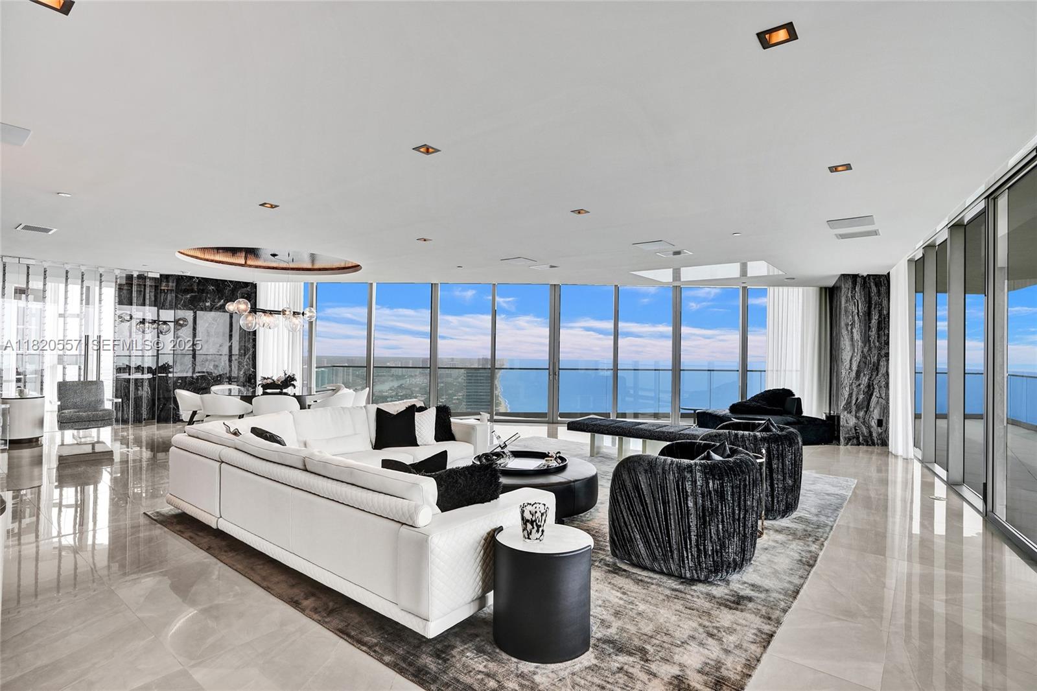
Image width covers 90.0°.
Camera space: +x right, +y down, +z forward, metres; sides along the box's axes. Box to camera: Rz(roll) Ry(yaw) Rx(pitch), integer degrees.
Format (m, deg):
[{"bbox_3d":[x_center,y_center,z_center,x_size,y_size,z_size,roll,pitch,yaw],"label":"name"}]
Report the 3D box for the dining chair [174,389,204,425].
[{"bbox_3d":[-4.756,1.058,7.678,0.620,0.780,0.600,0,-1,39],"label":"dining chair"}]

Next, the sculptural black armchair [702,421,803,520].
[{"bbox_3d":[2.174,1.151,4.918,0.875,0.740,0.870,1,0,38],"label":"sculptural black armchair"}]

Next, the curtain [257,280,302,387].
[{"bbox_3d":[-4.762,0.089,10.359,0.980,2.690,0.150,1,0,3],"label":"curtain"}]

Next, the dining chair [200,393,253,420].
[{"bbox_3d":[-4.037,1.045,7.113,0.610,0.780,0.590,1,0,20],"label":"dining chair"}]

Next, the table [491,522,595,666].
[{"bbox_3d":[0.125,1.219,2.646,0.500,0.500,0.520,1,-1,0],"label":"table"}]

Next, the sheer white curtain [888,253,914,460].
[{"bbox_3d":[5.657,0.218,7.699,0.220,2.822,1.000,1,-1,28],"label":"sheer white curtain"}]

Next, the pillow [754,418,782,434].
[{"bbox_3d":[2.287,0.902,4.807,0.170,0.420,0.430,18,8,29],"label":"pillow"}]

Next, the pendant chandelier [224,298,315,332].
[{"bbox_3d":[-4.062,-0.480,8.505,0.520,0.540,1.300,0,-1,43],"label":"pendant chandelier"}]

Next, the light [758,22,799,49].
[{"bbox_3d":[1.038,-1.240,2.075,0.130,0.030,0.130,1,0,38],"label":"light"}]

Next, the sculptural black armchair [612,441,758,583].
[{"bbox_3d":[1.197,1.128,3.734,0.910,0.740,0.870,1,0,38],"label":"sculptural black armchair"}]

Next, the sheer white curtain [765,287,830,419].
[{"bbox_3d":[5.561,0.248,10.359,1.231,2.822,0.200,1,-1,2],"label":"sheer white curtain"}]

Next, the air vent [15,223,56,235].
[{"bbox_3d":[-5.460,-1.316,5.875,0.440,0.030,0.300,1,0,38],"label":"air vent"}]

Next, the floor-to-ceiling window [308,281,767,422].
[{"bbox_3d":[0.262,0.160,10.749,9.541,2.822,0.200,1,-1,3],"label":"floor-to-ceiling window"}]

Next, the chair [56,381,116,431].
[{"bbox_3d":[-6.688,0.999,8.037,0.720,0.840,0.840,2,-1,-45],"label":"chair"}]

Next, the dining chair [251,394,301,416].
[{"bbox_3d":[-3.564,1.077,7.560,0.620,0.780,0.600,1,-1,-27],"label":"dining chair"}]

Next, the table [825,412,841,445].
[{"bbox_3d":[5.039,1.355,8.552,0.330,0.470,0.380,1,0,3],"label":"table"}]

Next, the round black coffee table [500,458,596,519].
[{"bbox_3d":[0.027,1.322,4.932,1.420,0.330,1.420,1,0,0],"label":"round black coffee table"}]

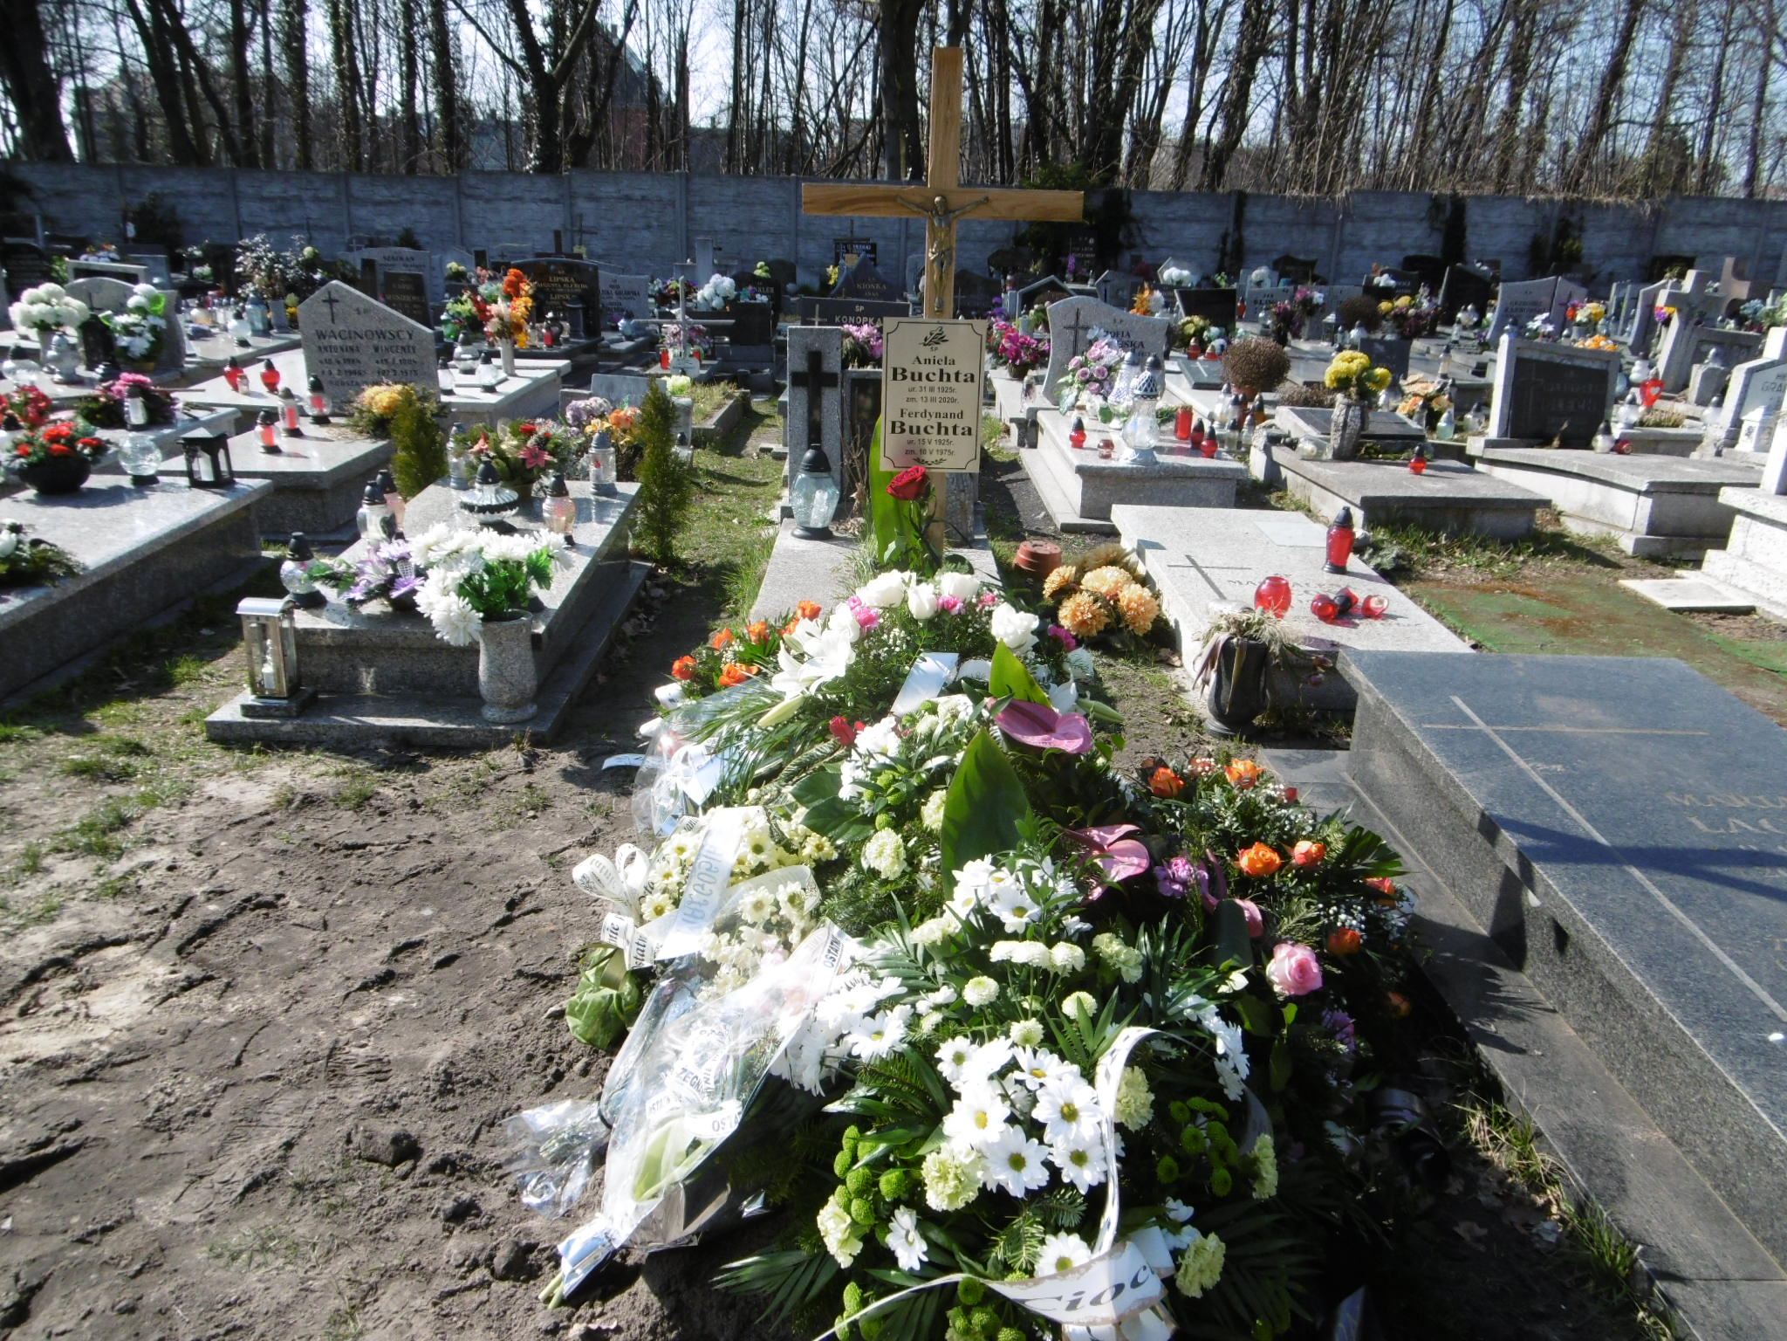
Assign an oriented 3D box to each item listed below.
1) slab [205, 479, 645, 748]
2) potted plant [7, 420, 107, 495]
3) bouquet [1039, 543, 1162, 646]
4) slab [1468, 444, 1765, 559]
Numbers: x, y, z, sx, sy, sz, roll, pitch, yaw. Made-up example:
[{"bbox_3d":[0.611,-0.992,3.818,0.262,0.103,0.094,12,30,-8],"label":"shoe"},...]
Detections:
[{"bbox_3d":[-1.478,-0.277,4.328,0.970,0.430,1.840,1,20,-1],"label":"slab"},{"bbox_3d":[-3.349,-0.862,4.949,0.380,0.280,0.360,1,20,0],"label":"potted plant"},{"bbox_3d":[0.767,-0.271,4.654,0.440,0.270,0.420,1,20,0],"label":"bouquet"},{"bbox_3d":[4.138,-1.011,6.907,0.980,0.370,1.620,-1,20,-6],"label":"slab"}]

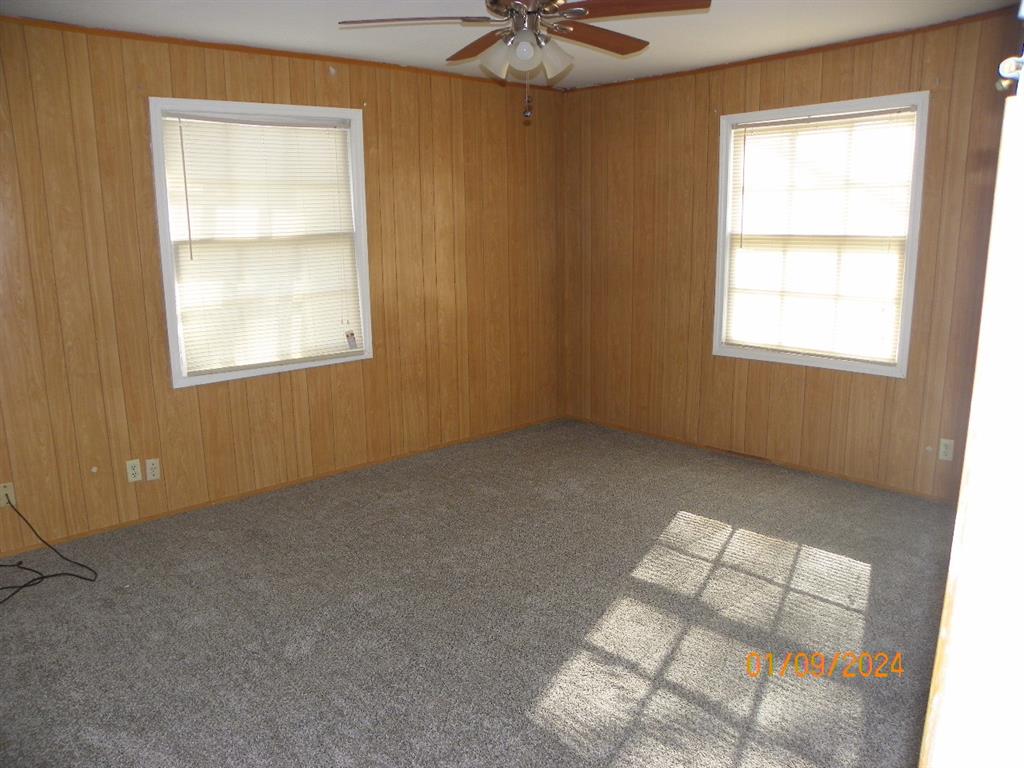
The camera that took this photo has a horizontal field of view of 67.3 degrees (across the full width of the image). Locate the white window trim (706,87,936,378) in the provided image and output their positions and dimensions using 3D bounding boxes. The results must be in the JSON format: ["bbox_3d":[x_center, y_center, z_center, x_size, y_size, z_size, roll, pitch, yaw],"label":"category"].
[{"bbox_3d":[1.691,-0.823,4.385,0.100,1.449,1.191,-11,16,-40],"label":"white window trim"}]

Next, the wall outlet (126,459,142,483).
[{"bbox_3d":[-1.946,0.451,3.967,0.070,0.114,0.012,-11,16,-40],"label":"wall outlet"}]

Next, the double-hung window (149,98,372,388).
[{"bbox_3d":[-1.331,-0.783,4.304,1.190,1.458,0.070,-11,16,-40],"label":"double-hung window"}]

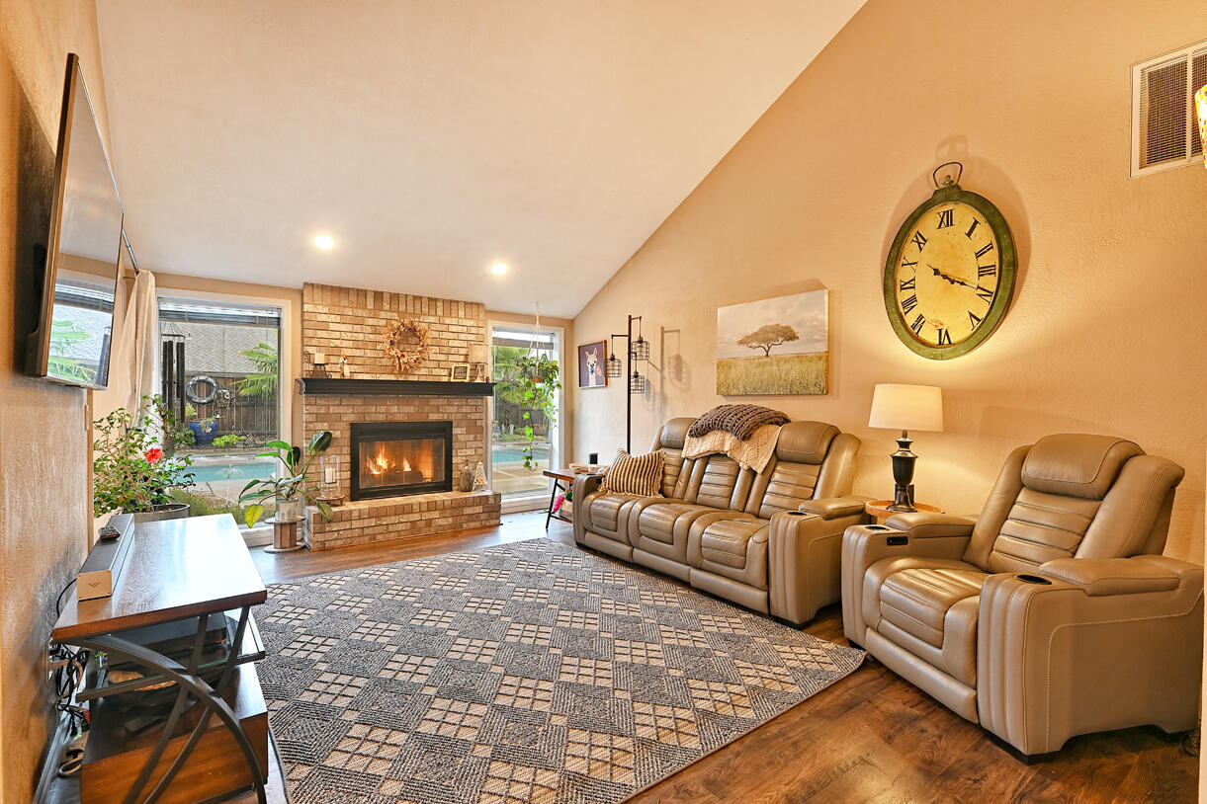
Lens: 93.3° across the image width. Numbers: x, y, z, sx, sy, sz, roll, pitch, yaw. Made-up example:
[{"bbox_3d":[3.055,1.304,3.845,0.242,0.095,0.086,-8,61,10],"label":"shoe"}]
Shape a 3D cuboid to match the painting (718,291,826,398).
[{"bbox_3d":[1.318,-0.441,4.593,0.038,0.765,1.052,0,0,-37],"label":"painting"}]

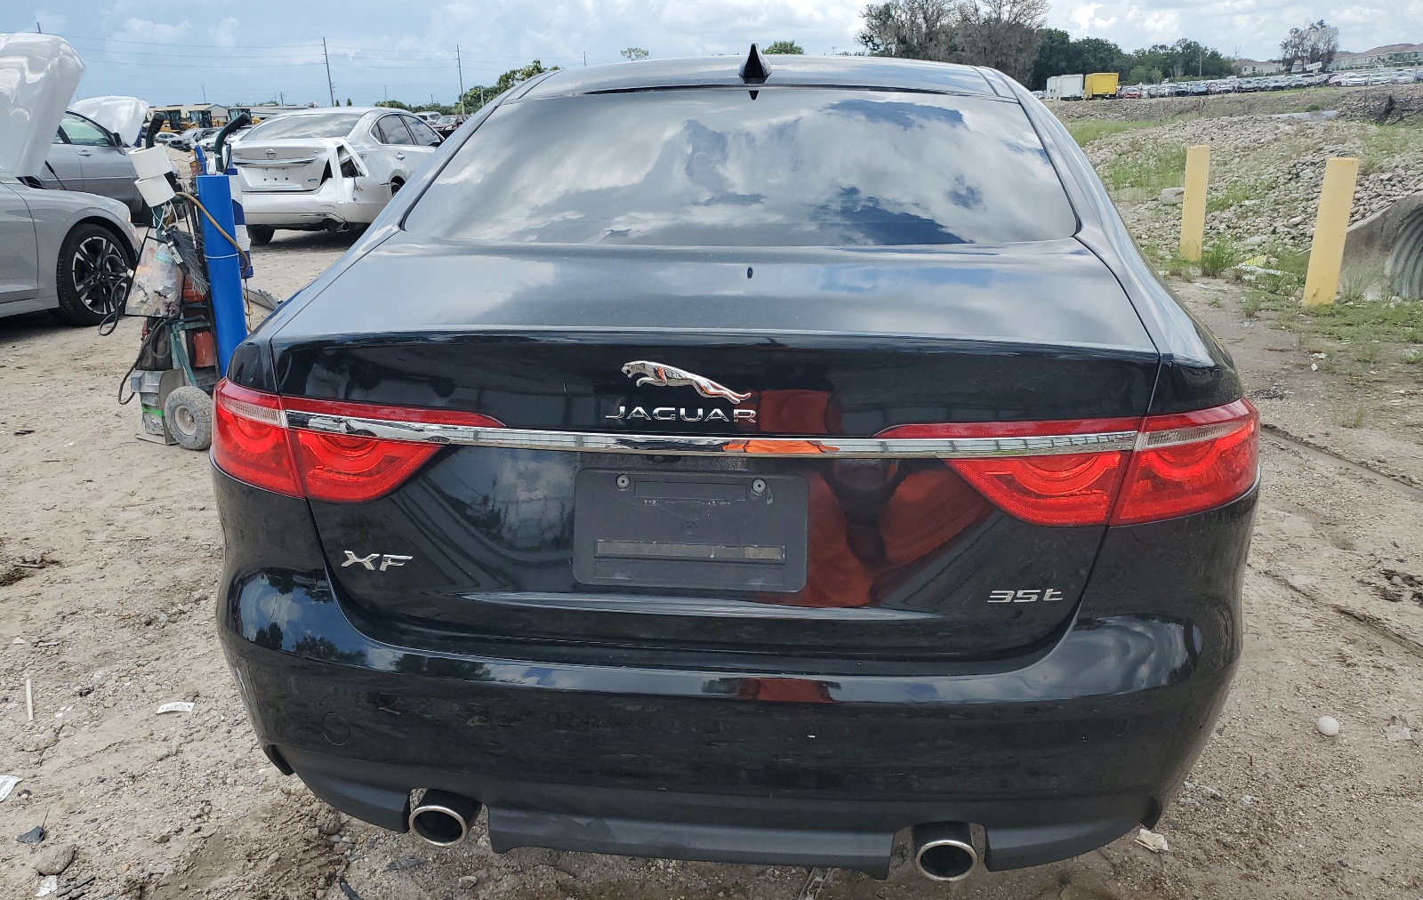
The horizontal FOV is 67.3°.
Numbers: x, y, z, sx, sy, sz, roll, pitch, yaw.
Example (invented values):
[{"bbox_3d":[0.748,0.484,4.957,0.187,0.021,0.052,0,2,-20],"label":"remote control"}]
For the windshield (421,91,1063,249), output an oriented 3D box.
[{"bbox_3d":[0.056,-0.559,2.042,1.180,0.080,0.675,2,41,6],"label":"windshield"}]

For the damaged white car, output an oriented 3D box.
[{"bbox_3d":[-4.250,-3.460,13.150,1.830,1.470,4.850,1,18,5],"label":"damaged white car"}]

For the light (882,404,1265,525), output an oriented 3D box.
[{"bbox_3d":[0.509,0.002,1.463,0.588,0.155,0.340,2,18,6],"label":"light"}]

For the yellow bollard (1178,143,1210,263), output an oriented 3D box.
[{"bbox_3d":[4.356,-2.217,9.636,0.200,1.000,0.200,-1,18,0],"label":"yellow bollard"}]

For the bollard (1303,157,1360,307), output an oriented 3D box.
[{"bbox_3d":[4.242,-1.491,7.312,0.210,0.980,0.210,-1,18,0],"label":"bollard"}]

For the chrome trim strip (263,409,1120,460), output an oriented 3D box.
[{"bbox_3d":[-0.029,-0.017,1.370,1.145,0.035,0.120,2,18,6],"label":"chrome trim strip"}]

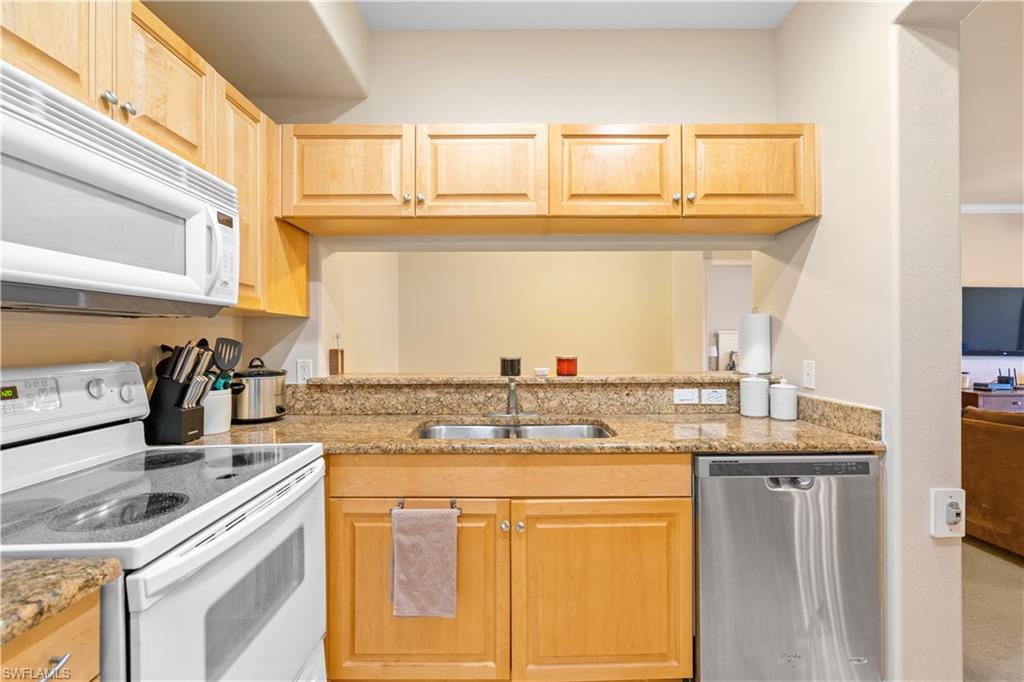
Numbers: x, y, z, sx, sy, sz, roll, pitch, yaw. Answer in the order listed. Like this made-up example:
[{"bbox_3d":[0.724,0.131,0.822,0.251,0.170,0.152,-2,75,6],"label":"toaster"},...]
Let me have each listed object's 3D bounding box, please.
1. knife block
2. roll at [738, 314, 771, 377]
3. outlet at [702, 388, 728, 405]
[{"bbox_3d":[-1.183,0.234,1.596,0.130,0.230,0.110,0,0,0],"label":"knife block"},{"bbox_3d":[1.175,0.017,2.193,0.130,0.283,0.130,0,0,0],"label":"roll"},{"bbox_3d":[0.933,0.258,2.101,0.115,0.070,0.009,0,0,0],"label":"outlet"}]

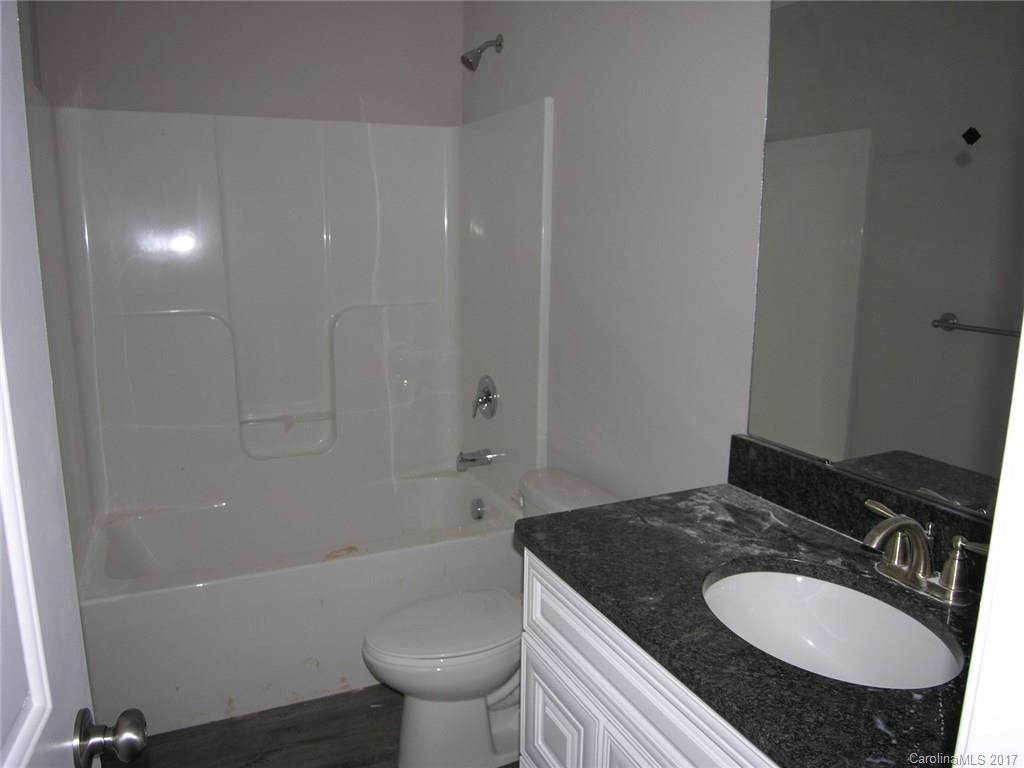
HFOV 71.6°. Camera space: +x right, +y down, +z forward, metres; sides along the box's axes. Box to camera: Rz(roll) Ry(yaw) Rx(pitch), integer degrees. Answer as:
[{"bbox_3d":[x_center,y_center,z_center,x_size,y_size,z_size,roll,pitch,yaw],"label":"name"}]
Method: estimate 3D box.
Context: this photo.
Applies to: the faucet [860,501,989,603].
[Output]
[{"bbox_3d":[0.620,0.272,1.125,0.188,0.139,0.254,-4,12,-25],"label":"faucet"}]

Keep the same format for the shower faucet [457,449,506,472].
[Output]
[{"bbox_3d":[-0.149,0.313,2.903,0.148,0.072,0.056,-4,12,-25],"label":"shower faucet"}]

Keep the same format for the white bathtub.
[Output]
[{"bbox_3d":[-0.740,0.731,2.658,1.547,0.471,0.749,-4,12,-25],"label":"white bathtub"}]

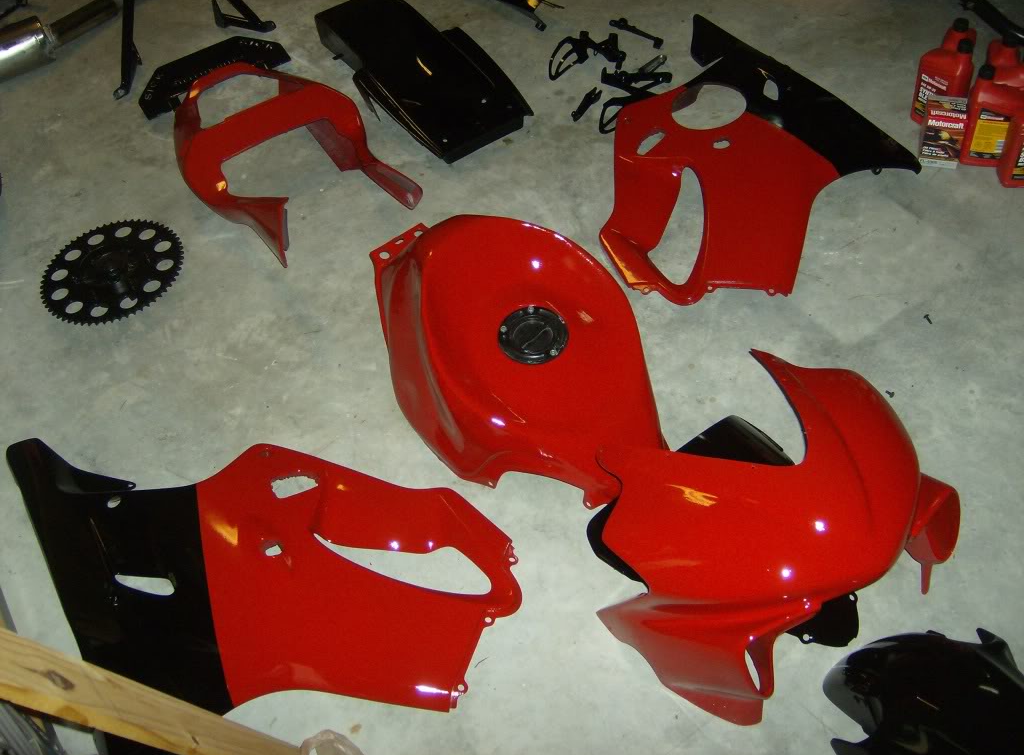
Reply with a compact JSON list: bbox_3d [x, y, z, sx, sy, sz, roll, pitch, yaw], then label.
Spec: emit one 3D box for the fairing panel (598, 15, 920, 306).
[{"bbox_3d":[0.420,-0.490,2.274,0.700,0.140,0.810,-32,53,-17],"label":"fairing panel"}]

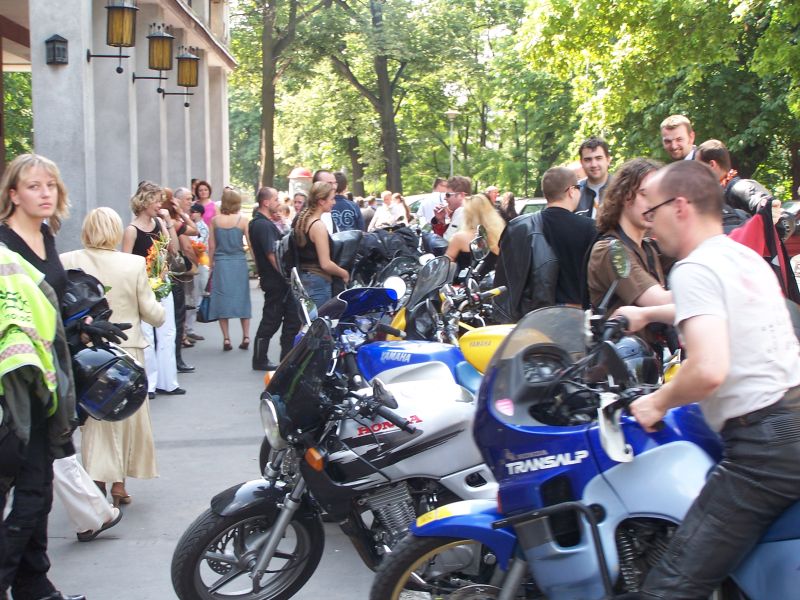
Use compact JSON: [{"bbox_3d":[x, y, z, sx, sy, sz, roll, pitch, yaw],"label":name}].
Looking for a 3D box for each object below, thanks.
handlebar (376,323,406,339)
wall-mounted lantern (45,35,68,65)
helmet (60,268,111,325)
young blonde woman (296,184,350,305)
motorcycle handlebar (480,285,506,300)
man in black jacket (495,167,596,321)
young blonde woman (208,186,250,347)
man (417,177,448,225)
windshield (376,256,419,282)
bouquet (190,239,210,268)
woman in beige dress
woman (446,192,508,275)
[{"bbox_3d":[-0.035,0.136,6.800,0.055,0.050,0.170,3,-12,46],"label":"handlebar"},{"bbox_3d":[-3.703,-2.702,16.700,0.225,0.315,0.170,-1,4,-1],"label":"wall-mounted lantern"},{"bbox_3d":[-1.191,0.002,5.900,0.260,0.270,0.320,-21,12,-14],"label":"helmet"},{"bbox_3d":[-0.558,0.019,11.000,0.370,1.700,0.430,-2,4,-17],"label":"young blonde woman"},{"bbox_3d":[0.480,-0.039,7.900,0.170,0.050,0.055,-21,13,-29],"label":"motorcycle handlebar"},{"bbox_3d":[0.772,0.168,8.159,0.550,1.737,0.380,1,4,21],"label":"man in black jacket"},{"bbox_3d":[-1.763,-0.325,16.158,0.480,1.693,0.330,-1,4,-3],"label":"young blonde woman"},{"bbox_3d":[0.454,-0.553,18.361,0.520,1.795,0.360,2,5,37],"label":"man"},{"bbox_3d":[-0.009,-0.134,9.200,0.220,0.250,0.370,-1,4,3],"label":"windshield"},{"bbox_3d":[-2.190,-0.521,17.000,0.210,0.310,0.200,-1,4,0],"label":"bouquet"},{"bbox_3d":[-1.553,0.308,8.354,0.560,1.600,0.400,0,4,6],"label":"woman in beige dress"},{"bbox_3d":[0.556,0.028,11.254,0.500,1.600,0.340,0,4,6],"label":"woman"}]

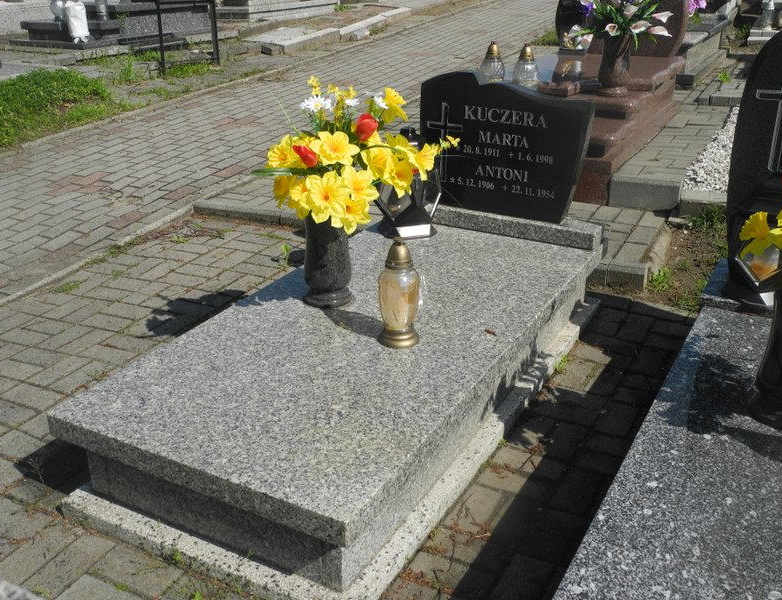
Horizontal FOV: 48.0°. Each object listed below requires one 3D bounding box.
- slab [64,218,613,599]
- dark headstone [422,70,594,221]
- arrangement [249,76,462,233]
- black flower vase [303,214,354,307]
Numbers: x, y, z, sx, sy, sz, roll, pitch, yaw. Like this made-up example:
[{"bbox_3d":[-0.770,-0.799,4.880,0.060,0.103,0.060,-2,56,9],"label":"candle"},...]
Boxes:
[{"bbox_3d":[-0.027,0.121,2.824,0.870,0.187,1.933,13,27,25],"label":"slab"},{"bbox_3d":[0.434,-0.609,3.435,0.683,0.540,0.082,13,27,25],"label":"dark headstone"},{"bbox_3d":[-0.134,-0.414,2.605,0.630,0.465,0.480,13,27,25],"label":"arrangement"},{"bbox_3d":[-0.199,-0.145,2.799,0.160,0.315,0.160,1,24,0],"label":"black flower vase"}]

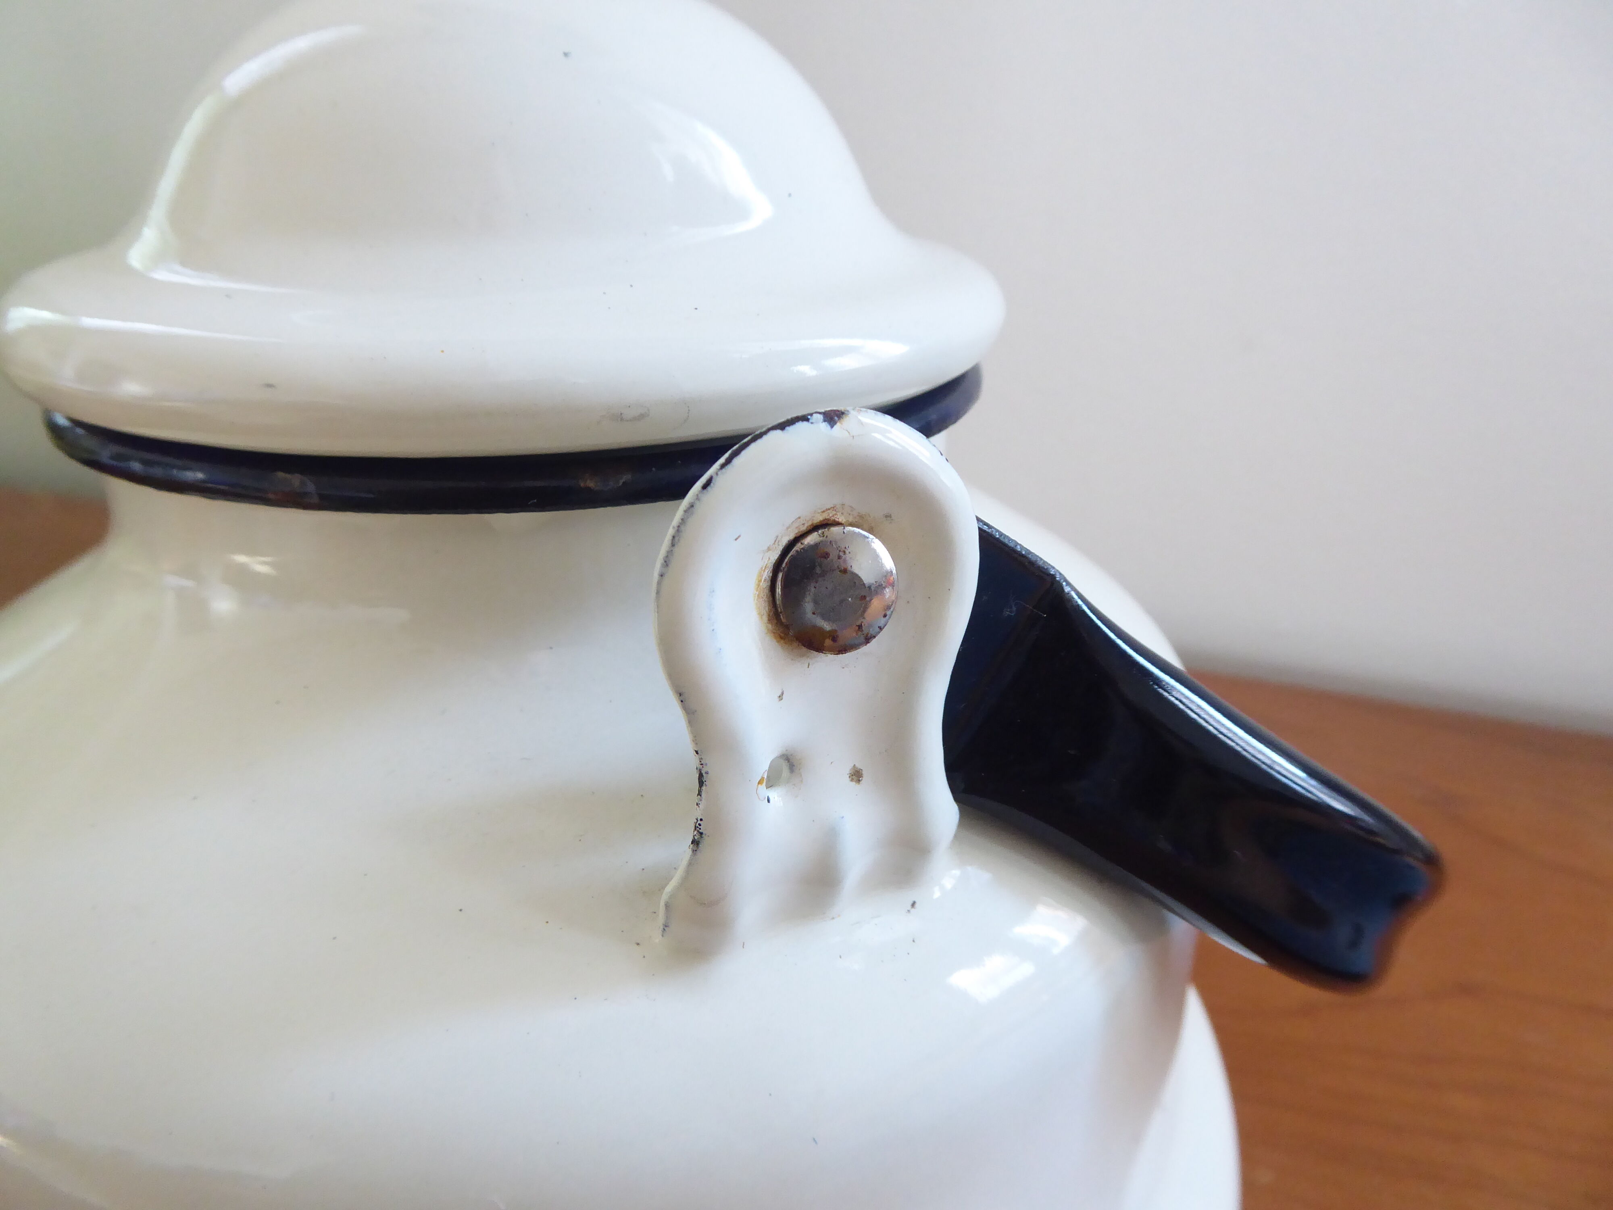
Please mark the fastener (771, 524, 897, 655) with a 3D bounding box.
[{"bbox_3d":[0.002,-0.001,0.092,0.010,0.010,0.003,-11,16,-24],"label":"fastener"}]

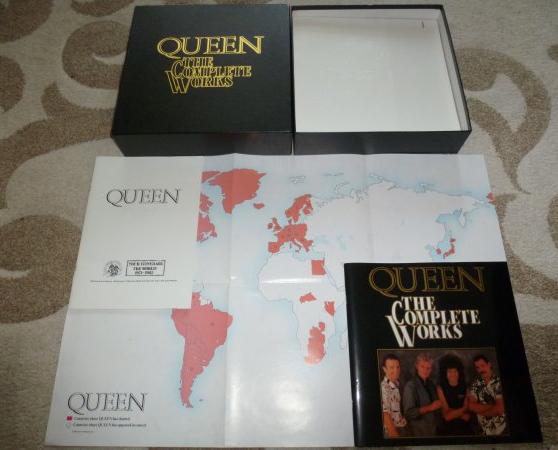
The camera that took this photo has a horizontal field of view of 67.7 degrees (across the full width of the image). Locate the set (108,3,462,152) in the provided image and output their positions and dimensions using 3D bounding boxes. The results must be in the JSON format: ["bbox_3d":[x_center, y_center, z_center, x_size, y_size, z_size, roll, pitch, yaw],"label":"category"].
[{"bbox_3d":[0.022,-0.301,0.846,0.650,0.072,0.326,-1,67,0],"label":"set"}]

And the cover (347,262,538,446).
[{"bbox_3d":[0.254,0.194,0.670,0.279,0.008,0.281,0,67,0],"label":"cover"}]

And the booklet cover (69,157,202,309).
[{"bbox_3d":[-0.251,0.003,0.754,0.207,0.006,0.297,0,67,0],"label":"booklet cover"}]

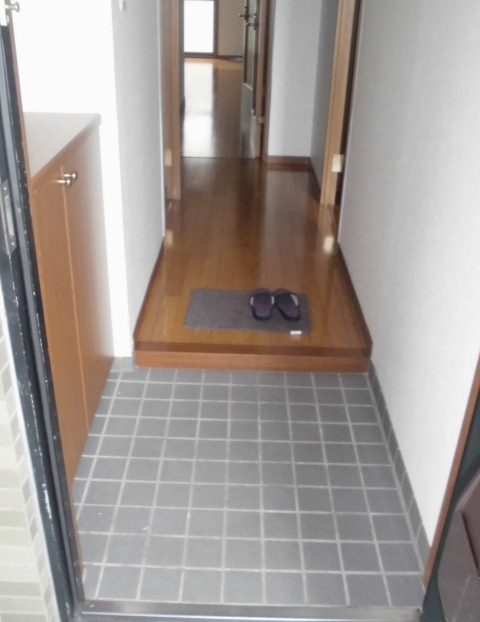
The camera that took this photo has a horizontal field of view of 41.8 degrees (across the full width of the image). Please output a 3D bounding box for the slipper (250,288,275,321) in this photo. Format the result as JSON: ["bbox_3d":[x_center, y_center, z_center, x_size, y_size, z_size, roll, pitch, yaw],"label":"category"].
[{"bbox_3d":[0.097,-0.052,2.644,0.100,0.070,0.268,2,28,1],"label":"slipper"}]

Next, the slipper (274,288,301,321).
[{"bbox_3d":[0.199,-0.049,2.646,0.100,0.070,0.268,-3,28,-9],"label":"slipper"}]

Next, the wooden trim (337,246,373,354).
[{"bbox_3d":[0.488,-0.090,2.767,0.014,0.062,0.990,2,28,0],"label":"wooden trim"}]

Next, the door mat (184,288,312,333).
[{"bbox_3d":[0.037,-0.009,2.639,0.508,0.010,0.345,3,28,1],"label":"door mat"}]

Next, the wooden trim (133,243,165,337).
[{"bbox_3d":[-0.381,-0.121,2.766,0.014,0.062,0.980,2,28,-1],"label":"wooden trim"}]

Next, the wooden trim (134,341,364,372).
[{"bbox_3d":[0.047,0.175,2.372,0.872,0.067,0.065,2,28,0],"label":"wooden trim"}]

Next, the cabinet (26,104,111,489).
[{"bbox_3d":[-0.616,-0.023,1.724,0.360,0.860,0.840,2,28,0],"label":"cabinet"}]

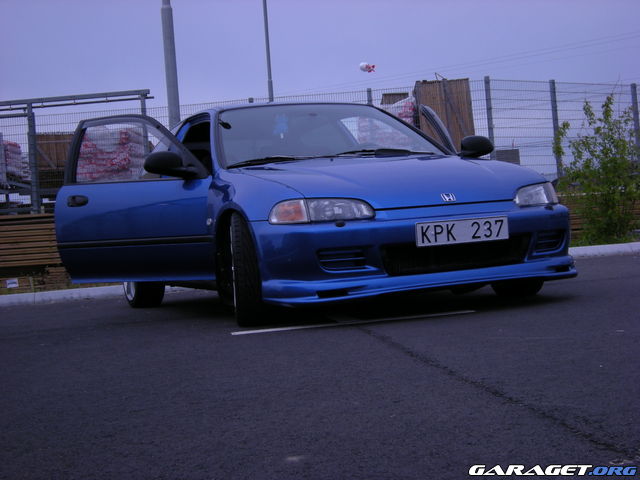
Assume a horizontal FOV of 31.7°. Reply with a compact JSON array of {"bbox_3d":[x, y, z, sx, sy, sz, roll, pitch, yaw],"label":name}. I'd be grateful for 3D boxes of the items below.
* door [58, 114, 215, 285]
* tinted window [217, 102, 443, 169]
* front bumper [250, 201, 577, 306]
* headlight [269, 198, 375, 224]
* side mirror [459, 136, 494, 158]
[{"bbox_3d":[-1.040,-0.254,6.450,1.210,0.980,0.260,-4,1,36],"label":"door"},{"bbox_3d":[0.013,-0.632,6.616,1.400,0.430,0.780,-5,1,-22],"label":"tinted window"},{"bbox_3d":[0.577,0.033,5.363,1.660,0.390,0.520,-5,1,-22],"label":"front bumper"},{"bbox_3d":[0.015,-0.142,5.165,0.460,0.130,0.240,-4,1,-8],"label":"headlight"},{"bbox_3d":[0.949,-0.556,6.846,0.220,0.125,0.130,-4,1,3],"label":"side mirror"}]

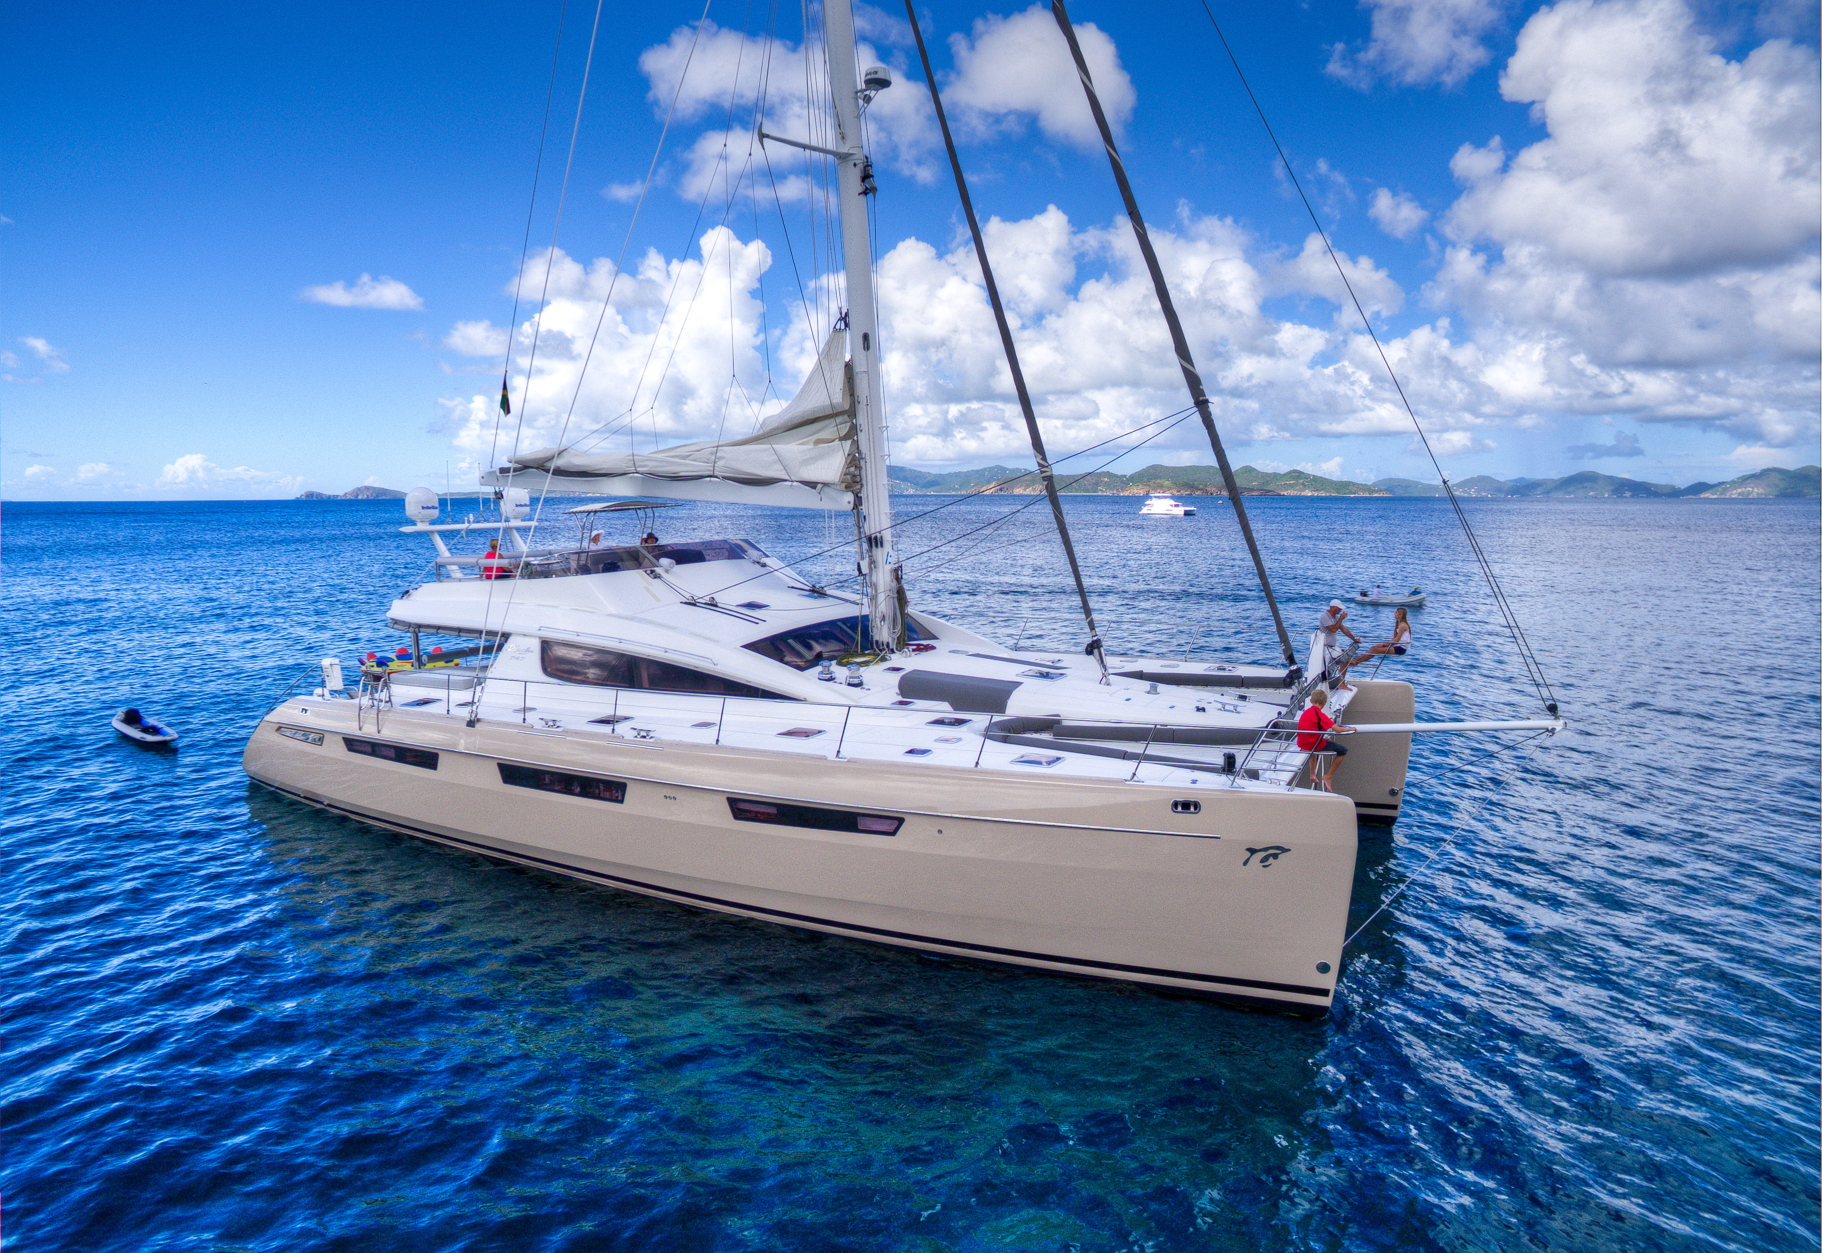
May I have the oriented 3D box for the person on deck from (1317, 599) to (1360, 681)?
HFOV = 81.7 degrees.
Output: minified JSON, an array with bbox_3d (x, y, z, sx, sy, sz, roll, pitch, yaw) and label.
[{"bbox_3d":[7.554,0.324,18.522,0.700,1.600,0.530,6,9,39],"label":"person on deck"}]

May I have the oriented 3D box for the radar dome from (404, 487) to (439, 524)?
[{"bbox_3d":[-10.603,-2.626,22.883,0.780,0.800,0.780,4,8,28],"label":"radar dome"}]

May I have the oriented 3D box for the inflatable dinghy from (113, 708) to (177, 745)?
[{"bbox_3d":[-19.545,2.474,26.990,2.600,0.680,1.000,5,9,37],"label":"inflatable dinghy"}]

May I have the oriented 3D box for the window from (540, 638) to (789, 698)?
[{"bbox_3d":[-4.043,0.735,17.243,5.400,0.680,0.350,4,8,28],"label":"window"}]

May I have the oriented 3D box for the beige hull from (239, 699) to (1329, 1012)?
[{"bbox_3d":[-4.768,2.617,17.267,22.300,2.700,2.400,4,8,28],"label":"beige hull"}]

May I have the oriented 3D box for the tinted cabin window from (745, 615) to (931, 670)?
[{"bbox_3d":[-1.034,0.124,19.567,1.050,0.660,5.700,4,8,28],"label":"tinted cabin window"}]

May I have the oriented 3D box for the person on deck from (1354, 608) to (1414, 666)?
[{"bbox_3d":[8.534,0.180,18.951,0.980,1.050,0.450,4,8,28],"label":"person on deck"}]

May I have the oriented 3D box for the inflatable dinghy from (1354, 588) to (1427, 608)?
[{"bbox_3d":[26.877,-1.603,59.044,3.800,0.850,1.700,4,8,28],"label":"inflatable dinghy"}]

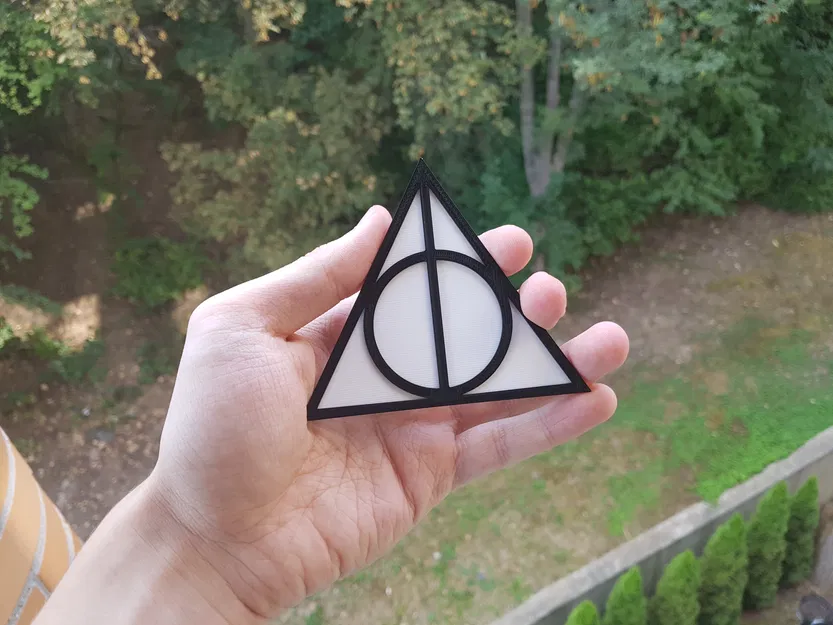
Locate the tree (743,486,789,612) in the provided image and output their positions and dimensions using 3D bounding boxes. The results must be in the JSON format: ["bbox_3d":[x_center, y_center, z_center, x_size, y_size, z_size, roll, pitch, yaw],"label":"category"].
[{"bbox_3d":[3.519,2.294,6.193,0.430,1.448,0.430,11,24,32],"label":"tree"}]

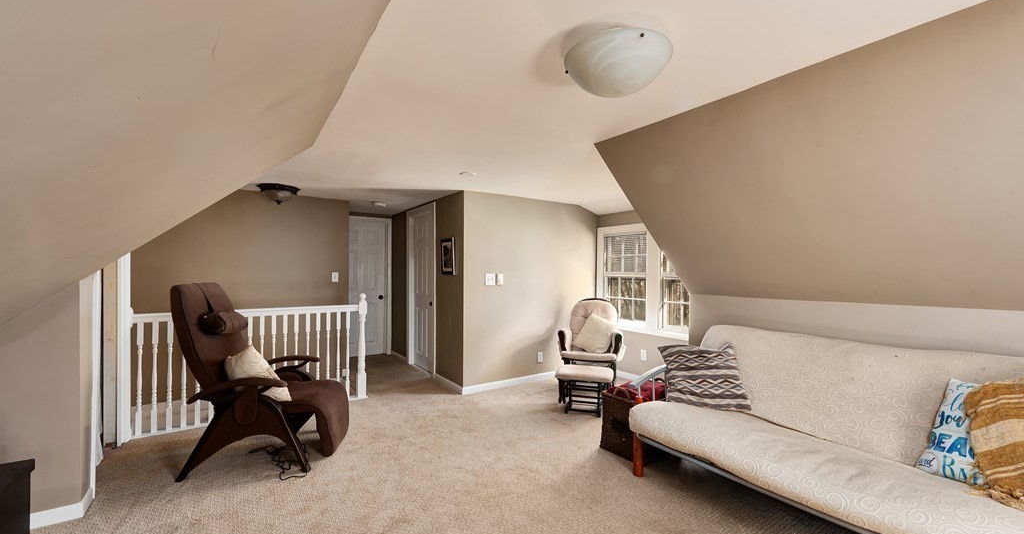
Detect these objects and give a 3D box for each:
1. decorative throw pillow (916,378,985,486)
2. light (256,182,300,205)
[{"bbox_3d":[2.104,0.736,1.693,0.140,0.430,0.420,27,-8,-30],"label":"decorative throw pillow"},{"bbox_3d":[-2.273,-0.698,3.895,0.370,0.180,0.370,0,0,-33],"label":"light"}]

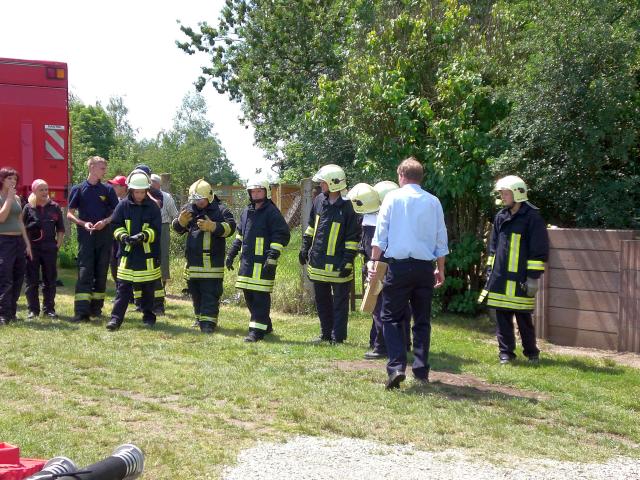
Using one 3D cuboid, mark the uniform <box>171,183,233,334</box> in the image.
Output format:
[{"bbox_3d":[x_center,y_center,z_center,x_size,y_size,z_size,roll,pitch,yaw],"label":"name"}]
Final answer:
[{"bbox_3d":[-1.290,0.183,12.900,0.600,1.680,0.480,2,4,30],"label":"uniform"}]

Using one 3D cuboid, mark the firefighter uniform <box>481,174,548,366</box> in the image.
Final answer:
[{"bbox_3d":[1.753,0.263,10.550,0.540,1.620,0.400,4,5,44],"label":"firefighter uniform"}]

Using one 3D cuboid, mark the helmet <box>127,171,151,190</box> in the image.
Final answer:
[{"bbox_3d":[-2.026,-0.664,13.000,0.260,0.235,0.300,0,15,-4],"label":"helmet"}]

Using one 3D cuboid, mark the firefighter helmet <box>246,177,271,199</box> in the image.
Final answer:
[{"bbox_3d":[-0.647,-0.547,12.250,0.255,0.245,0.300,1,3,22],"label":"firefighter helmet"}]

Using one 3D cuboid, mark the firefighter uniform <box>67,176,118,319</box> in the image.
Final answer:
[{"bbox_3d":[-2.479,0.120,12.750,0.540,1.520,0.380,-1,4,-9],"label":"firefighter uniform"}]

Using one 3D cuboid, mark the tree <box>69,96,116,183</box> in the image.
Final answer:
[{"bbox_3d":[-5.962,-1.996,30.000,2.000,3.500,2.000,0,4,0],"label":"tree"}]

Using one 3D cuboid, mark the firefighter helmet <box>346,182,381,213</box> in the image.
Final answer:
[{"bbox_3d":[0.387,-0.369,10.350,0.290,0.260,0.230,2,4,28],"label":"firefighter helmet"}]

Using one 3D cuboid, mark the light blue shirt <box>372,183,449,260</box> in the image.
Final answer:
[{"bbox_3d":[0.719,-0.147,9.250,0.600,0.620,0.320,0,4,-7],"label":"light blue shirt"}]

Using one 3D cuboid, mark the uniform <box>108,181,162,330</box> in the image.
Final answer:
[{"bbox_3d":[-1.956,0.159,12.350,0.550,1.540,0.450,0,4,0],"label":"uniform"}]

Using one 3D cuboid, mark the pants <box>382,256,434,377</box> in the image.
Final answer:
[{"bbox_3d":[0.702,0.626,9.350,0.430,0.980,0.360,0,3,0],"label":"pants"}]

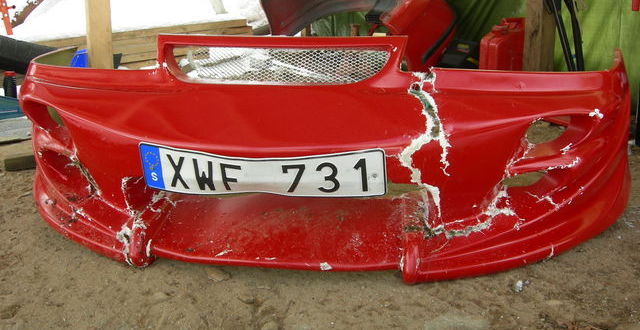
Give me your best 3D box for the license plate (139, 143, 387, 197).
[{"bbox_3d":[-0.124,0.013,1.372,0.510,0.112,0.045,2,33,8],"label":"license plate"}]

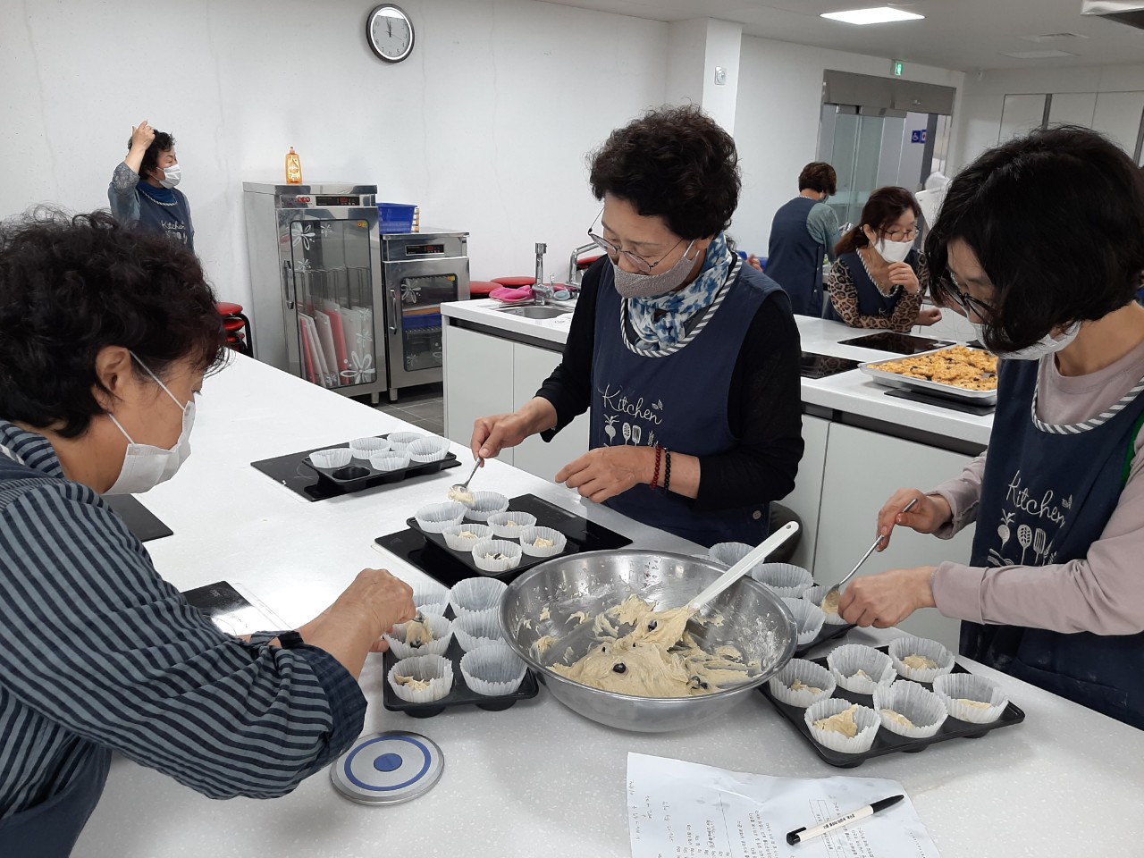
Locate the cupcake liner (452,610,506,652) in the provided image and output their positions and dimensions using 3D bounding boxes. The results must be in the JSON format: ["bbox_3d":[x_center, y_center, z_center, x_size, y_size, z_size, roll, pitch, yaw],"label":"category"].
[{"bbox_3d":[-0.115,0.278,1.142,0.083,0.045,0.083,1,17,0],"label":"cupcake liner"}]

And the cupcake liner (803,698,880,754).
[{"bbox_3d":[0.301,0.339,0.957,0.084,0.050,0.084,1,17,0],"label":"cupcake liner"}]

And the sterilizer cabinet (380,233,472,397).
[{"bbox_3d":[-1.122,-0.807,5.885,0.635,1.080,0.590,-13,22,-38],"label":"sterilizer cabinet"}]

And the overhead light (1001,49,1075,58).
[{"bbox_3d":[5.034,-4.061,9.280,0.600,0.040,0.600,-14,22,-40],"label":"overhead light"}]

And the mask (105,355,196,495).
[{"bbox_3d":[-0.534,-0.006,1.070,0.115,0.130,0.140,37,0,-27],"label":"mask"}]

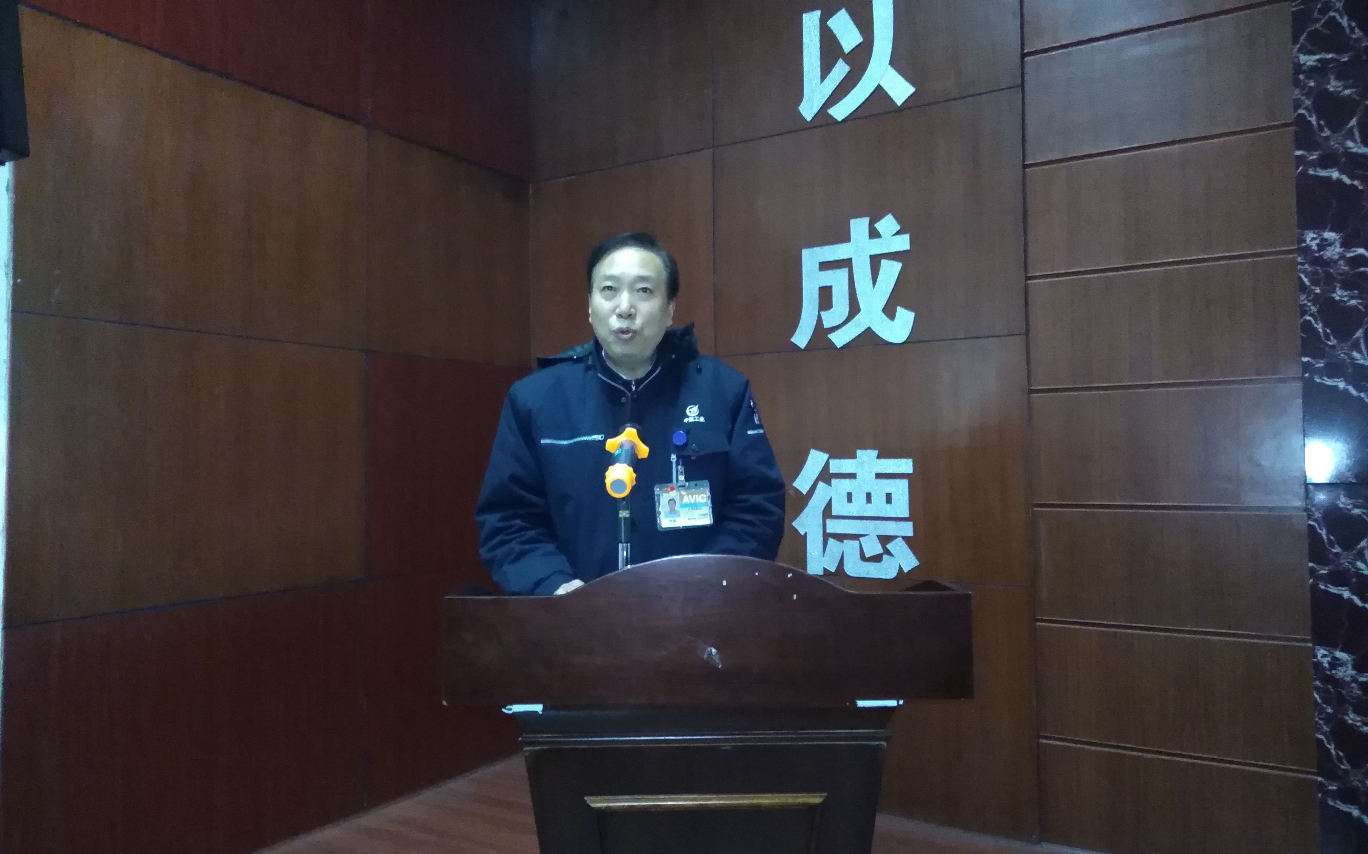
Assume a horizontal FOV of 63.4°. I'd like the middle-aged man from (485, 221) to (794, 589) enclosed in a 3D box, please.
[{"bbox_3d":[-0.093,0.493,2.046,0.580,1.720,0.430,0,-2,-1],"label":"middle-aged man"}]

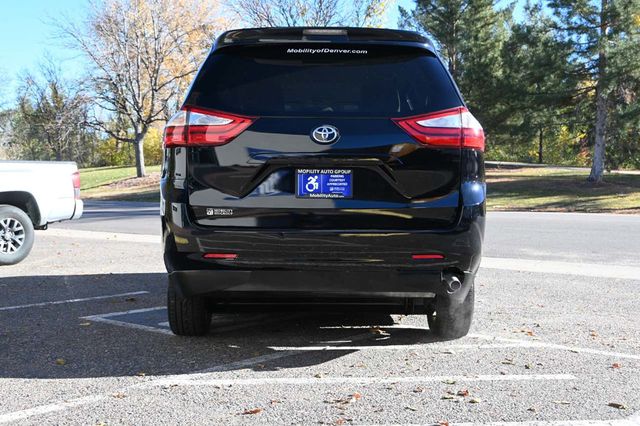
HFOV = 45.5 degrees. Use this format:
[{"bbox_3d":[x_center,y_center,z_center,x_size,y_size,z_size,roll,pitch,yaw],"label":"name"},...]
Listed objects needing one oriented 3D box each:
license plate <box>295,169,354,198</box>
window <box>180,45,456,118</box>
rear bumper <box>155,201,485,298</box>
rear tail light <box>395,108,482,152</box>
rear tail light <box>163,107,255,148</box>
[{"bbox_3d":[0.025,-0.159,4.170,0.312,0.160,0.020,0,2,-1],"label":"license plate"},{"bbox_3d":[0.020,-0.753,4.410,1.600,0.490,0.190,0,-21,-1],"label":"window"},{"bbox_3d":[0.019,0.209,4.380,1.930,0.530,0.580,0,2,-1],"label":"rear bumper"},{"bbox_3d":[0.685,-0.482,4.360,0.560,0.245,0.310,0,2,-1],"label":"rear tail light"},{"bbox_3d":[-0.642,-0.488,4.360,0.560,0.245,0.310,0,2,-1],"label":"rear tail light"}]

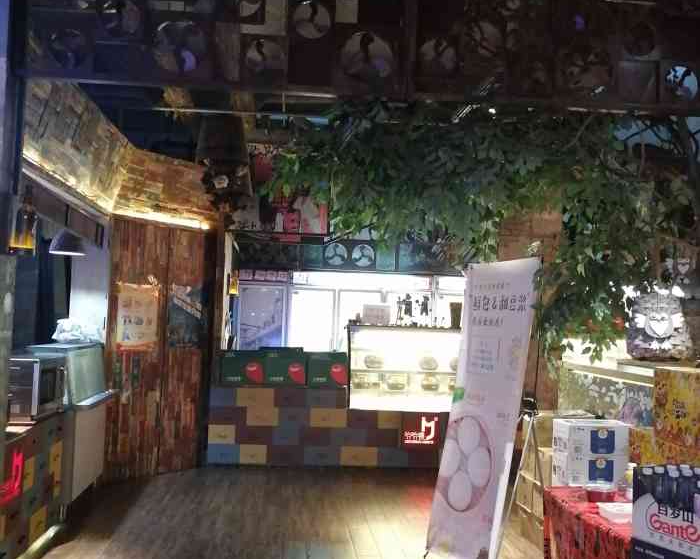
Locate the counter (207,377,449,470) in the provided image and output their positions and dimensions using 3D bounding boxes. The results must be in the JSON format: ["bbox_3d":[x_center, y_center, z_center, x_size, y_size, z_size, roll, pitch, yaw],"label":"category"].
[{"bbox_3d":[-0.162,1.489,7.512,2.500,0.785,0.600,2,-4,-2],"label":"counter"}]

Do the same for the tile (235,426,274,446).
[{"bbox_3d":[-0.934,1.528,7.126,0.369,0.179,0.030,2,-3,-5],"label":"tile"}]

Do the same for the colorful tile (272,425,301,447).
[{"bbox_3d":[-0.627,1.549,7.212,0.273,0.189,0.040,2,-4,-2],"label":"colorful tile"}]

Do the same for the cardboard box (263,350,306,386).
[{"bbox_3d":[-0.654,0.877,7.339,0.423,0.363,0.300,2,-3,-5],"label":"cardboard box"}]

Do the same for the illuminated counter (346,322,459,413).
[{"bbox_3d":[0.594,0.909,7.584,1.270,0.840,0.680,2,-3,-5],"label":"illuminated counter"}]

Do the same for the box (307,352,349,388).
[{"bbox_3d":[-0.219,0.914,7.372,0.409,0.320,0.250,2,-3,-5],"label":"box"}]

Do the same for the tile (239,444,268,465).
[{"bbox_3d":[-0.949,1.726,7.191,0.280,0.185,0.040,2,-4,-2],"label":"tile"}]

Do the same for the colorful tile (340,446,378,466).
[{"bbox_3d":[0.095,1.746,7.167,0.370,0.199,0.025,2,-3,-5],"label":"colorful tile"}]

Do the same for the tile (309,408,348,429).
[{"bbox_3d":[-0.212,1.377,7.237,0.370,0.194,0.040,2,-4,-2],"label":"tile"}]

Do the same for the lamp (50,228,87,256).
[{"bbox_3d":[-2.130,-0.287,5.493,0.268,0.201,0.268,2,-3,-5],"label":"lamp"}]

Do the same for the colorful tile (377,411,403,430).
[{"bbox_3d":[0.399,1.401,7.242,0.265,0.177,0.030,2,-3,-5],"label":"colorful tile"}]

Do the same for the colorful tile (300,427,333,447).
[{"bbox_3d":[-0.337,1.561,7.221,0.306,0.184,0.040,2,-4,-2],"label":"colorful tile"}]

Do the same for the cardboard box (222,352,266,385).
[{"bbox_3d":[-1.057,0.883,7.305,0.416,0.320,0.250,2,-3,-5],"label":"cardboard box"}]

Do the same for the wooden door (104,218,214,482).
[{"bbox_3d":[-1.710,0.606,6.600,0.060,2.280,0.992,-1,-5,45],"label":"wooden door"}]

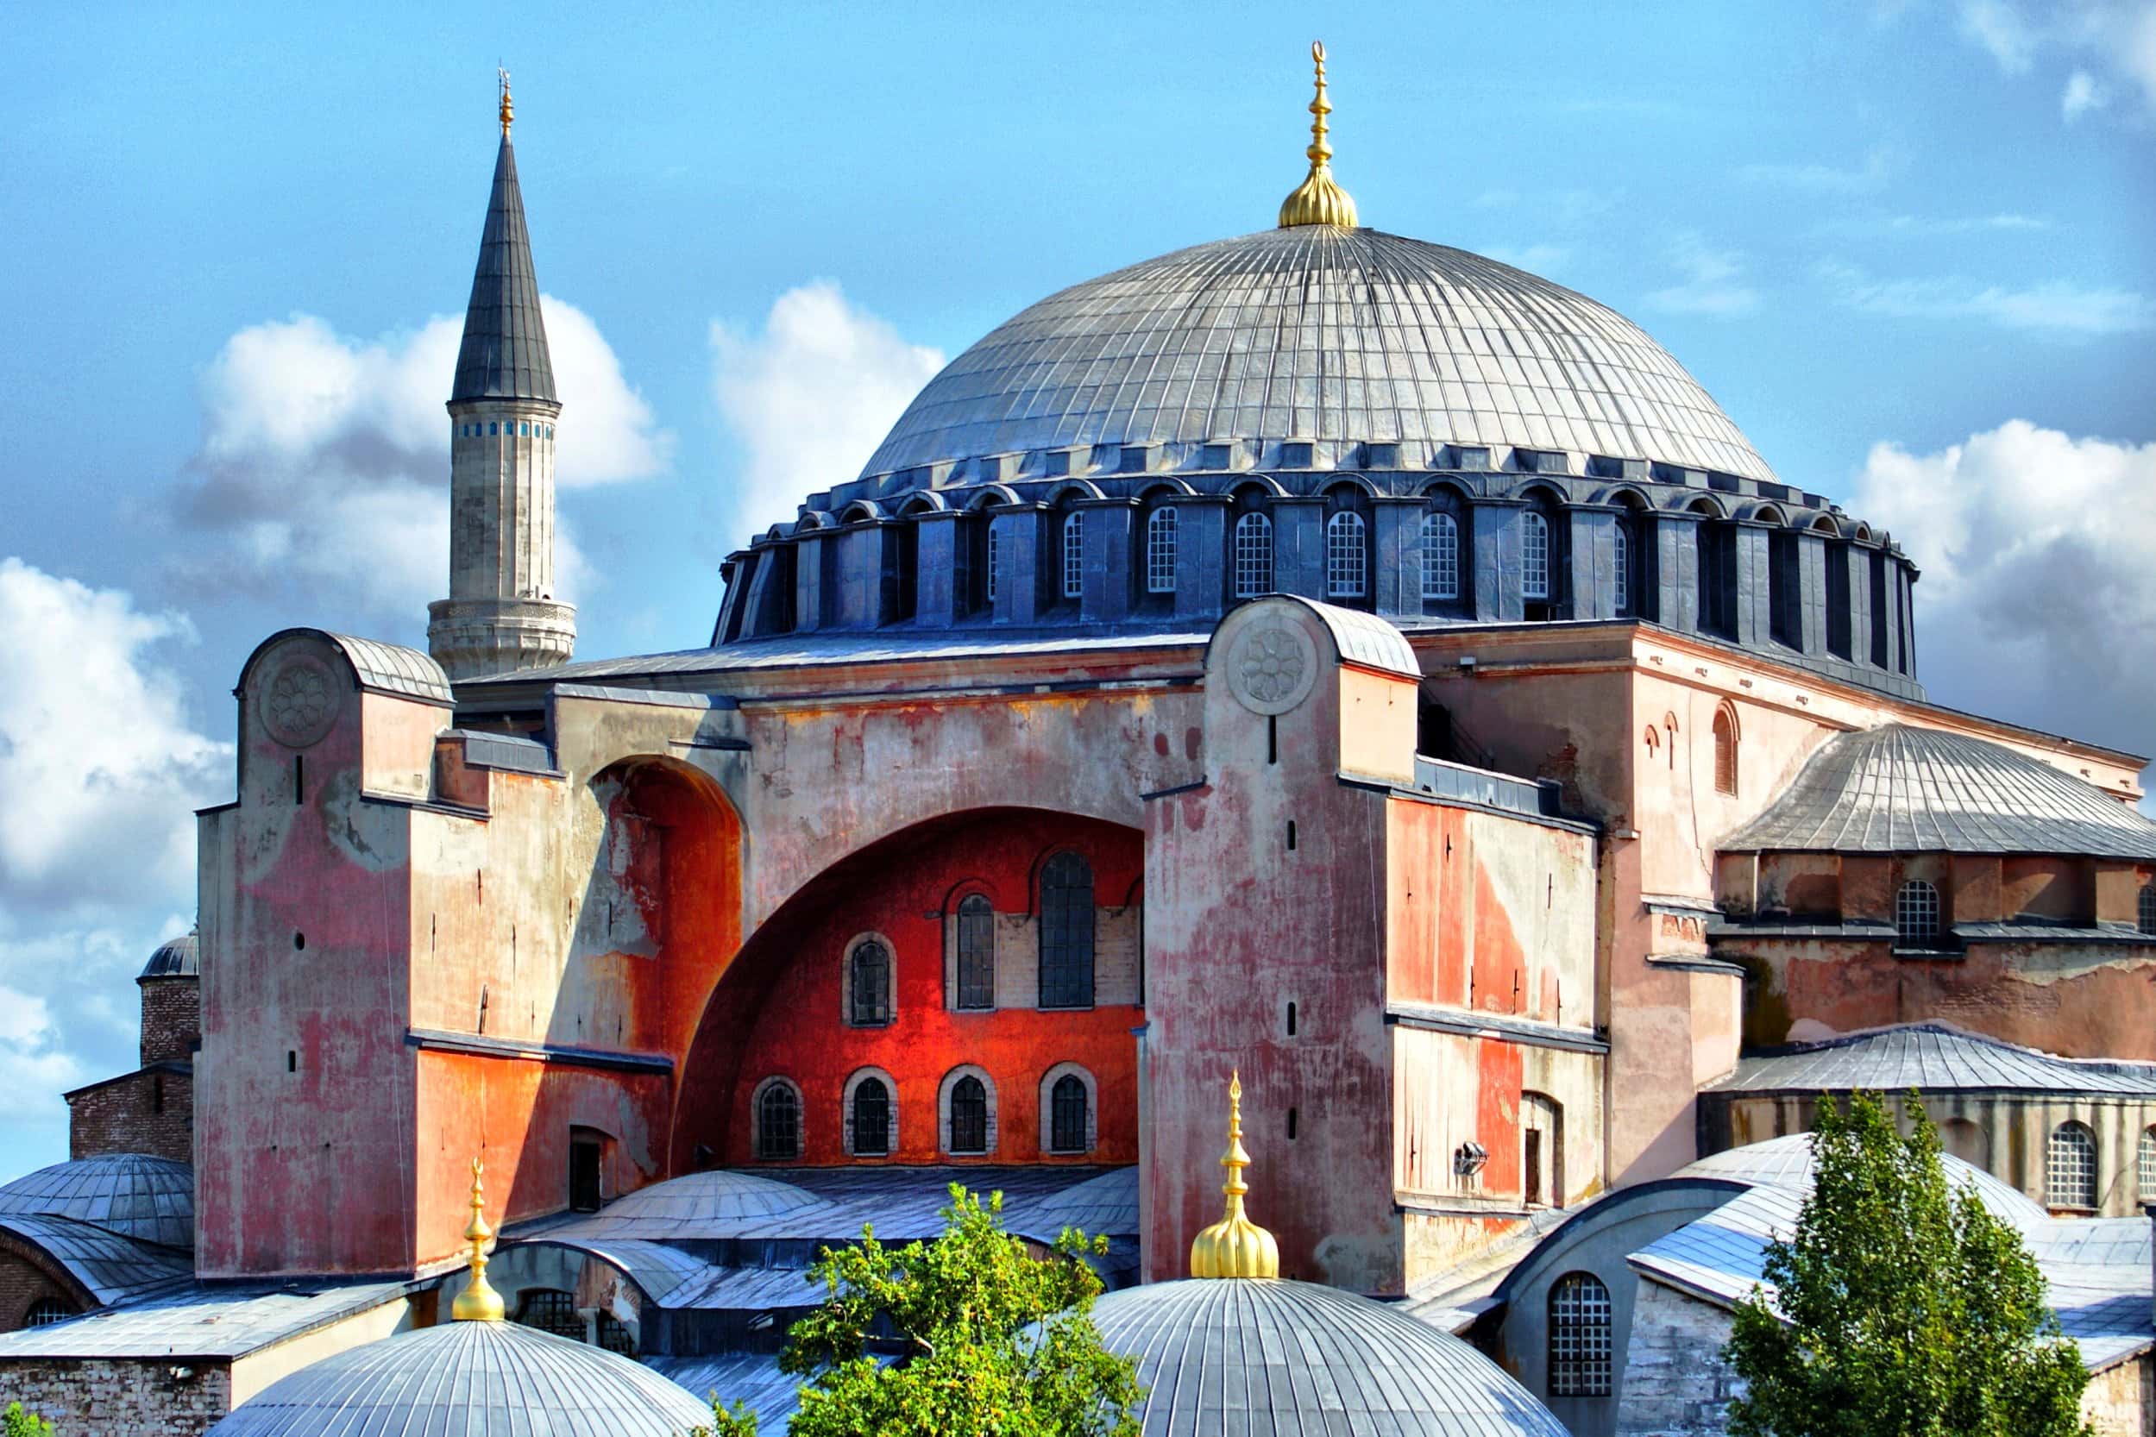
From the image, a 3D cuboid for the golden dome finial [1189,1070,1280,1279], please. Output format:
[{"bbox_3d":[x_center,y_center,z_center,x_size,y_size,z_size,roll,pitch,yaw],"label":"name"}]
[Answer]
[{"bbox_3d":[2.936,8.509,125.000,1.650,3.900,1.650,0,-7,0],"label":"golden dome finial"}]

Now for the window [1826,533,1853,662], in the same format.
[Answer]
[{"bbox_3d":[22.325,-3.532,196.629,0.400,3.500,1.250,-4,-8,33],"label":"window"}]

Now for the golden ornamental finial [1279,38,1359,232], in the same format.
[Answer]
[{"bbox_3d":[7.641,-18.508,212.764,2.500,6.000,2.500,0,-7,0],"label":"golden ornamental finial"}]

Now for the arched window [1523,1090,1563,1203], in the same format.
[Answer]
[{"bbox_3d":[11.939,11.130,172.991,0.400,2.950,2.350,-3,-7,26],"label":"arched window"}]

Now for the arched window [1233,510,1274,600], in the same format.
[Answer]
[{"bbox_3d":[4.964,-4.605,189.559,1.130,2.470,0.300,-1,-6,8],"label":"arched window"}]

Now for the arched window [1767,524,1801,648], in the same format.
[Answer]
[{"bbox_3d":[20.420,-3.830,194.243,0.400,3.500,1.250,-6,-9,43],"label":"arched window"}]

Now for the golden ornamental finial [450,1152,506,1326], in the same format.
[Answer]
[{"bbox_3d":[-12.528,10.874,140.098,1.120,3.500,1.120,0,-6,0],"label":"golden ornamental finial"}]

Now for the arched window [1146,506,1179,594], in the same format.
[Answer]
[{"bbox_3d":[2.573,-4.841,194.700,1.100,2.500,0.350,-2,-7,17],"label":"arched window"}]

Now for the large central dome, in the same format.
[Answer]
[{"bbox_3d":[7.475,-11.261,207.385,28.600,8.220,28.600,0,-6,2],"label":"large central dome"}]

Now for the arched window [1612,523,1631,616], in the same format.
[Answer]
[{"bbox_3d":[15.561,-4.425,195.919,1.100,2.600,0.350,4,-8,-28],"label":"arched window"}]

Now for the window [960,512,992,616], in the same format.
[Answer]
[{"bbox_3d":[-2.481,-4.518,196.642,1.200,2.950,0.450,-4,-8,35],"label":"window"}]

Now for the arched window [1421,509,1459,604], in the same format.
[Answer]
[{"bbox_3d":[10.228,-4.607,189.606,1.130,2.470,0.300,1,-6,-9],"label":"arched window"}]

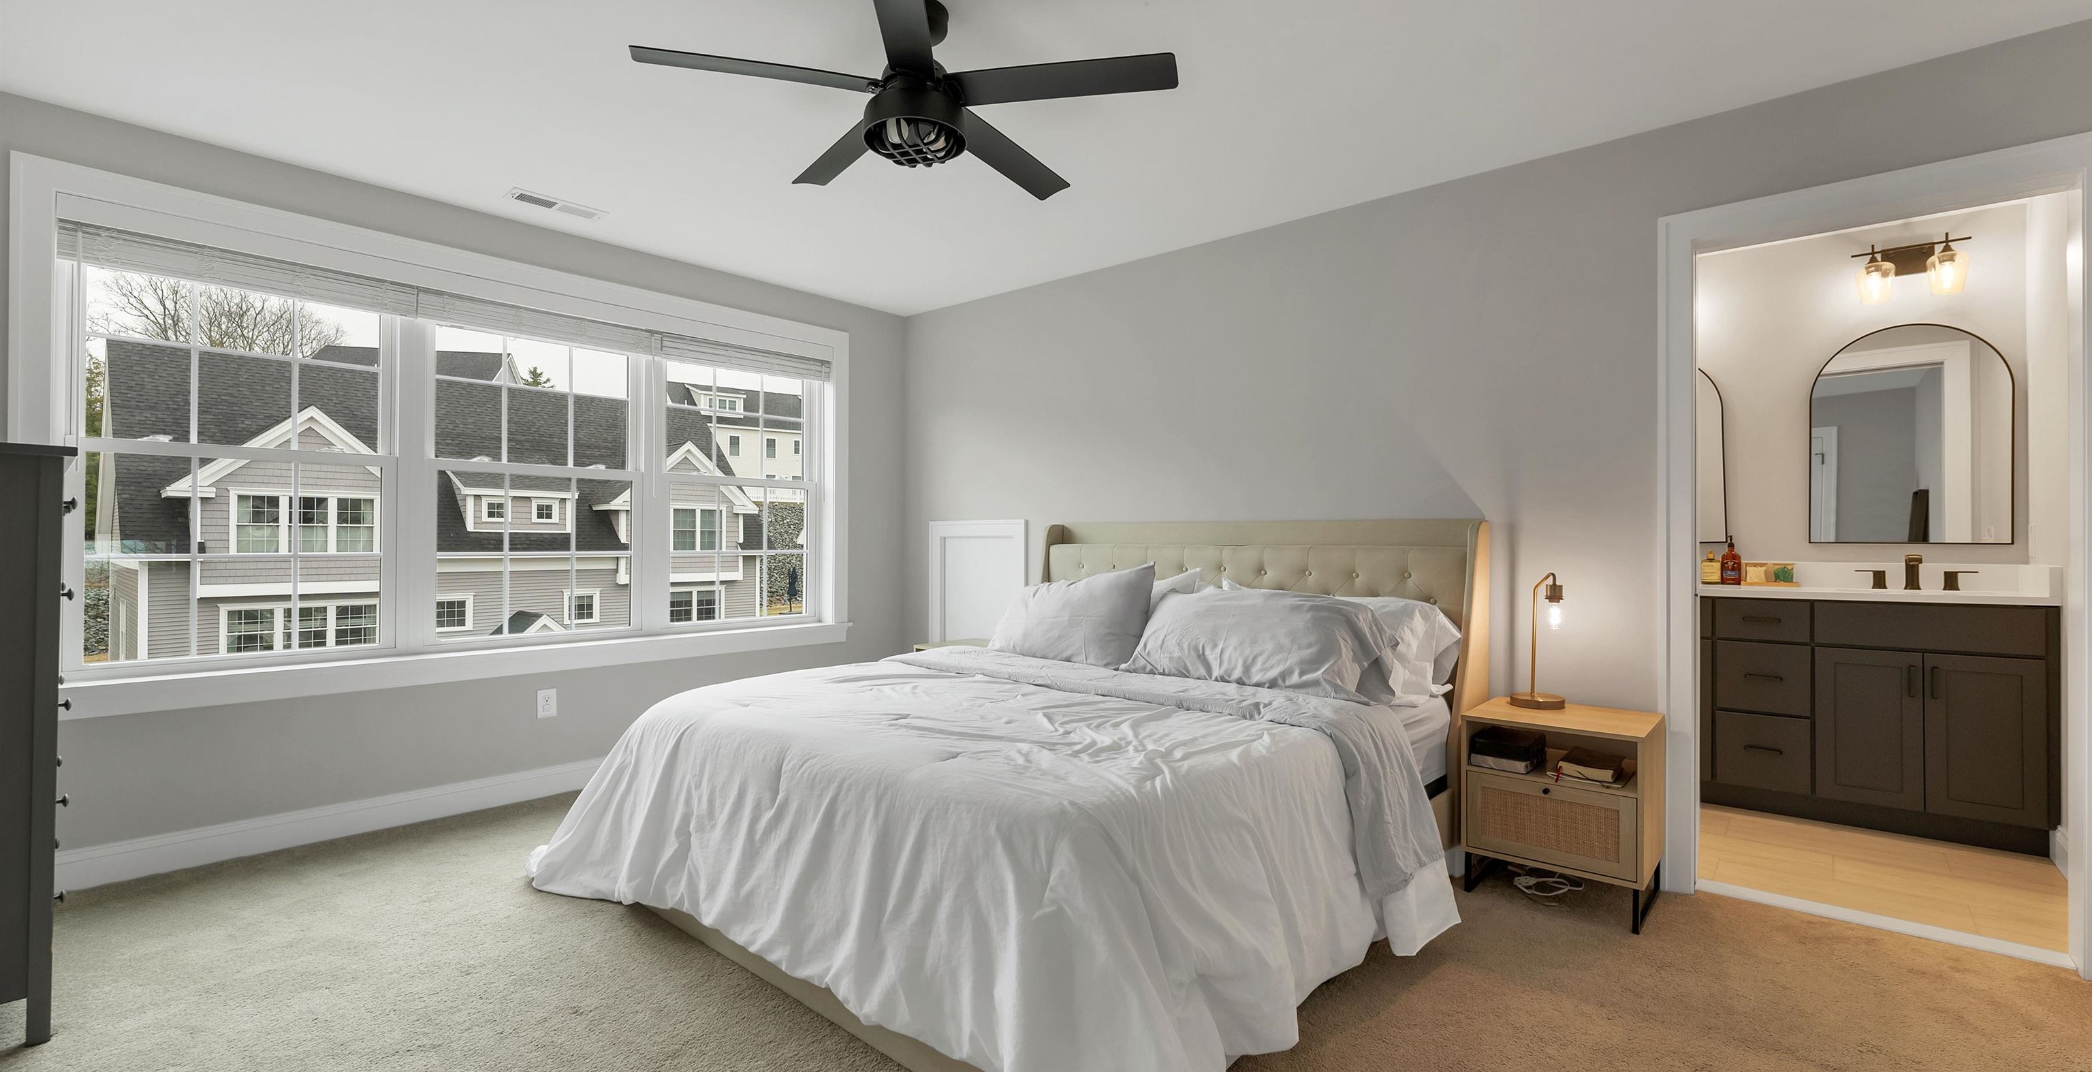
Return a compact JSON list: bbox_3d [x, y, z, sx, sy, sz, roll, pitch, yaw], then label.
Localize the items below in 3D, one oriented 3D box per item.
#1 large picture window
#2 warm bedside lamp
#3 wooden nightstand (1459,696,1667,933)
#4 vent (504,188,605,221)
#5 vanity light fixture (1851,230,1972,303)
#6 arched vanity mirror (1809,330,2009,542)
[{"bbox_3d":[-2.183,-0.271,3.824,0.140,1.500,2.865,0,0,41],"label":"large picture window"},{"bbox_3d":[1.643,0.348,2.921,0.160,0.448,0.160,0,0,41],"label":"warm bedside lamp"},{"bbox_3d":[1.631,0.846,2.754,0.482,0.552,0.415,0,0,41],"label":"wooden nightstand"},{"bbox_3d":[-1.962,-1.322,3.510,0.153,0.015,0.352,0,0,41],"label":"vent"},{"bbox_3d":[3.500,-1.076,3.532,0.347,0.248,0.160,0,0,41],"label":"vanity light fixture"},{"bbox_3d":[3.538,-0.417,3.586,0.610,0.910,0.025,0,0,41],"label":"arched vanity mirror"}]

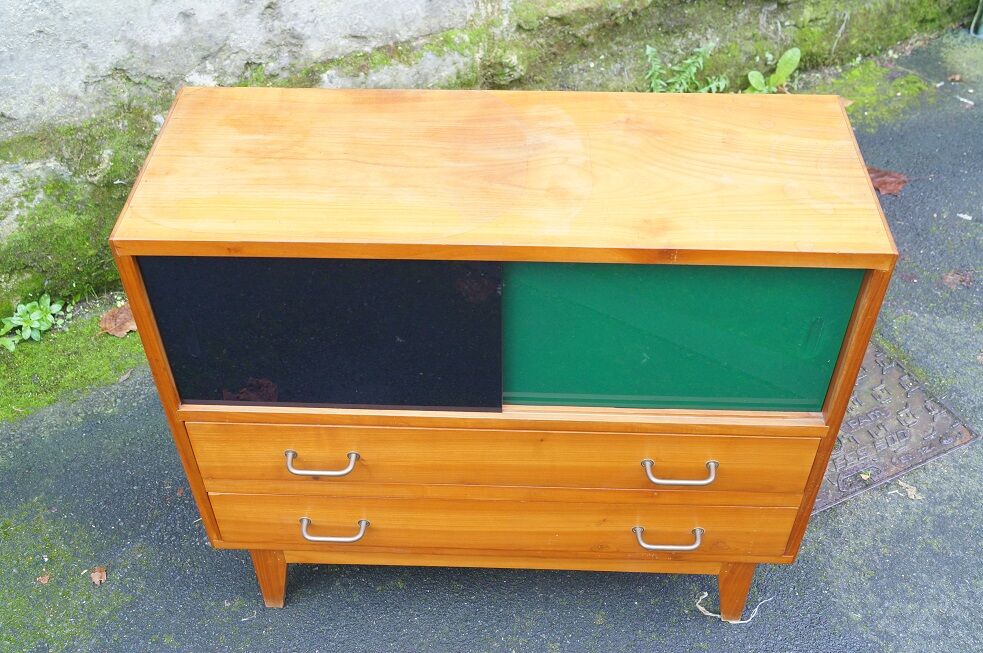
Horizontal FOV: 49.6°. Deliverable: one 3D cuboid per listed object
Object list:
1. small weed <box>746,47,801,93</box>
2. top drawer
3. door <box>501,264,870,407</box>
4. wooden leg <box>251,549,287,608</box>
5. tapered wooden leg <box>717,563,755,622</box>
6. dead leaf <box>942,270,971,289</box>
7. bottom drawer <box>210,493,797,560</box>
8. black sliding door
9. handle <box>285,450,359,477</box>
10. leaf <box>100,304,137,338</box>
[{"bbox_3d":[0.837,-0.751,3.156,0.151,0.132,0.137,1,44,2],"label":"small weed"},{"bbox_3d":[0.019,0.095,1.707,0.928,0.135,0.340,1,44,2],"label":"top drawer"},{"bbox_3d":[0.241,0.011,1.446,0.470,0.297,0.010,1,44,2],"label":"door"},{"bbox_3d":[-0.380,0.431,1.878,0.062,0.198,0.032,1,44,2],"label":"wooden leg"},{"bbox_3d":[0.416,0.447,1.852,0.063,0.198,0.032,1,44,2],"label":"tapered wooden leg"},{"bbox_3d":[1.135,-0.117,2.584,0.074,0.014,0.073,1,44,2],"label":"dead leaf"},{"bbox_3d":[0.021,0.212,1.839,0.933,0.132,0.326,1,44,2],"label":"bottom drawer"},{"bbox_3d":[-0.218,0.011,1.453,0.466,0.297,0.010,1,44,2],"label":"black sliding door"},{"bbox_3d":[-0.258,0.209,1.603,0.113,0.019,0.038,1,44,2],"label":"handle"},{"bbox_3d":[-0.852,-0.013,2.445,0.100,0.026,0.105,-3,44,-2],"label":"leaf"}]

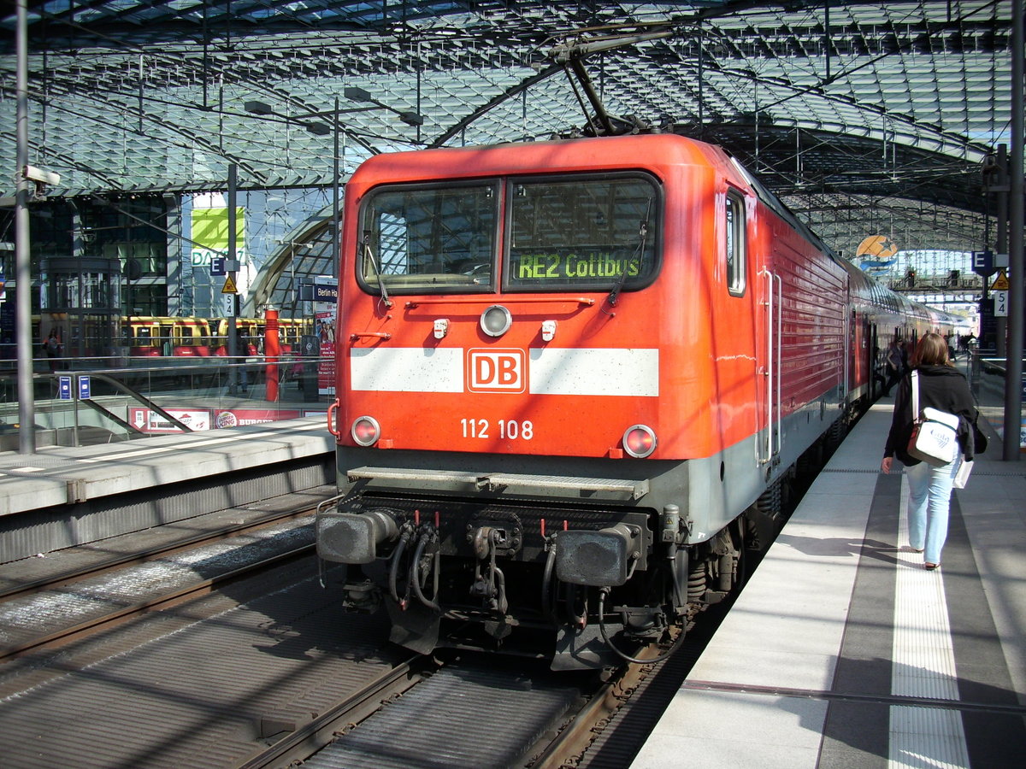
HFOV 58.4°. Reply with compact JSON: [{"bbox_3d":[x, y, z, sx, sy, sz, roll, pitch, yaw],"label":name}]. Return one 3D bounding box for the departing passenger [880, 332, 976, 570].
[{"bbox_3d":[3.056,0.484,6.750,0.660,1.700,0.500,1,3,23],"label":"departing passenger"}]

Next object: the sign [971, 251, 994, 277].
[{"bbox_3d":[11.454,-2.981,22.400,0.540,0.560,0.090,1,3,21],"label":"sign"}]

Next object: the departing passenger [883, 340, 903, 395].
[{"bbox_3d":[10.309,-0.460,24.700,0.550,1.660,0.500,-1,3,-21],"label":"departing passenger"}]

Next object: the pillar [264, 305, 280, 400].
[{"bbox_3d":[-5.994,-0.732,22.800,0.350,2.320,0.350,1,3,21],"label":"pillar"}]

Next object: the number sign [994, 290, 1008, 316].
[{"bbox_3d":[11.892,-1.970,22.400,0.330,0.630,0.040,1,3,21],"label":"number sign"}]

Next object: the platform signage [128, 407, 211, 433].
[{"bbox_3d":[-8.145,0.852,21.800,1.930,0.600,0.060,1,3,10],"label":"platform signage"}]

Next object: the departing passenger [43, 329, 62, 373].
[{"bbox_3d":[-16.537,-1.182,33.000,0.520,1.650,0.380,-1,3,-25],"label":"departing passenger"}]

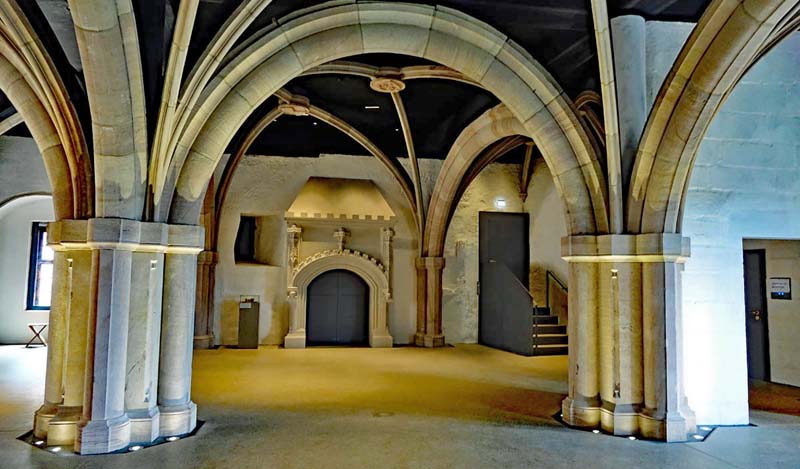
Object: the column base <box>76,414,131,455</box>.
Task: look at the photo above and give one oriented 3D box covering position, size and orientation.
[{"bbox_3d":[-2.654,1.747,4.752,0.490,0.270,0.450,2,-5,-17],"label":"column base"}]

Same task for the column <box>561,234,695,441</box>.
[{"bbox_3d":[2.496,1.052,5.906,1.270,2.030,1.270,2,-5,-17],"label":"column"}]

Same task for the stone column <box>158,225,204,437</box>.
[{"bbox_3d":[-2.268,0.928,5.350,0.470,2.010,0.470,2,-5,-17],"label":"stone column"}]

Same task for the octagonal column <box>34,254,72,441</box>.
[{"bbox_3d":[-3.213,1.022,5.177,0.430,1.760,0.430,2,-5,-17],"label":"octagonal column"}]

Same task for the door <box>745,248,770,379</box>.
[{"bbox_3d":[5.628,1.290,8.828,0.100,2.060,0.960,3,-5,-22],"label":"door"}]

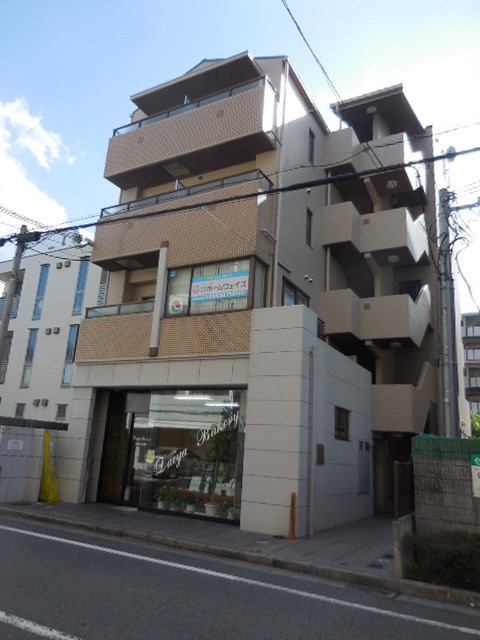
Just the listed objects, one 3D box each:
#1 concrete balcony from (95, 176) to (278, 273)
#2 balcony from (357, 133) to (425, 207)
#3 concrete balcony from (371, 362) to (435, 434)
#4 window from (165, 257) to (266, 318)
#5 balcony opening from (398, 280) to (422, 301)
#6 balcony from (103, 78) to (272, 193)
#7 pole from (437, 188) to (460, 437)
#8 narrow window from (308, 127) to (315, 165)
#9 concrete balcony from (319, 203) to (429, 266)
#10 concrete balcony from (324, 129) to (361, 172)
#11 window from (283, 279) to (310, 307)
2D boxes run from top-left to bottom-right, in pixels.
[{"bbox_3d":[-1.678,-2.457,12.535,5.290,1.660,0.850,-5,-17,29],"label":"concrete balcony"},{"bbox_3d":[5.361,-5.278,16.655,1.460,1.382,2.381,-5,-18,28],"label":"balcony"},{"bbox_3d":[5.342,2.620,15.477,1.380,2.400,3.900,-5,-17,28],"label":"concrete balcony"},{"bbox_3d":[-0.591,-0.684,11.067,2.382,1.333,0.632,-5,-17,28],"label":"window"},{"bbox_3d":[7.253,-1.157,19.604,0.911,1.176,0.221,-5,-18,28],"label":"balcony opening"},{"bbox_3d":[-1.473,-5.011,12.959,5.174,1.617,0.858,-5,-18,28],"label":"balcony"},{"bbox_3d":[4.172,0.622,9.271,0.340,7.200,0.340,-3,-16,29],"label":"pole"},{"bbox_3d":[2.233,-5.375,14.445,0.120,1.090,0.482,-5,-17,28],"label":"narrow window"},{"bbox_3d":[4.522,-2.713,15.687,2.386,1.441,3.454,-5,-18,28],"label":"concrete balcony"},{"bbox_3d":[3.576,-5.603,15.994,0.900,1.350,1.200,-5,-17,28],"label":"concrete balcony"},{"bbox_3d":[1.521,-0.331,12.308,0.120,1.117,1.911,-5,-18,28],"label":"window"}]

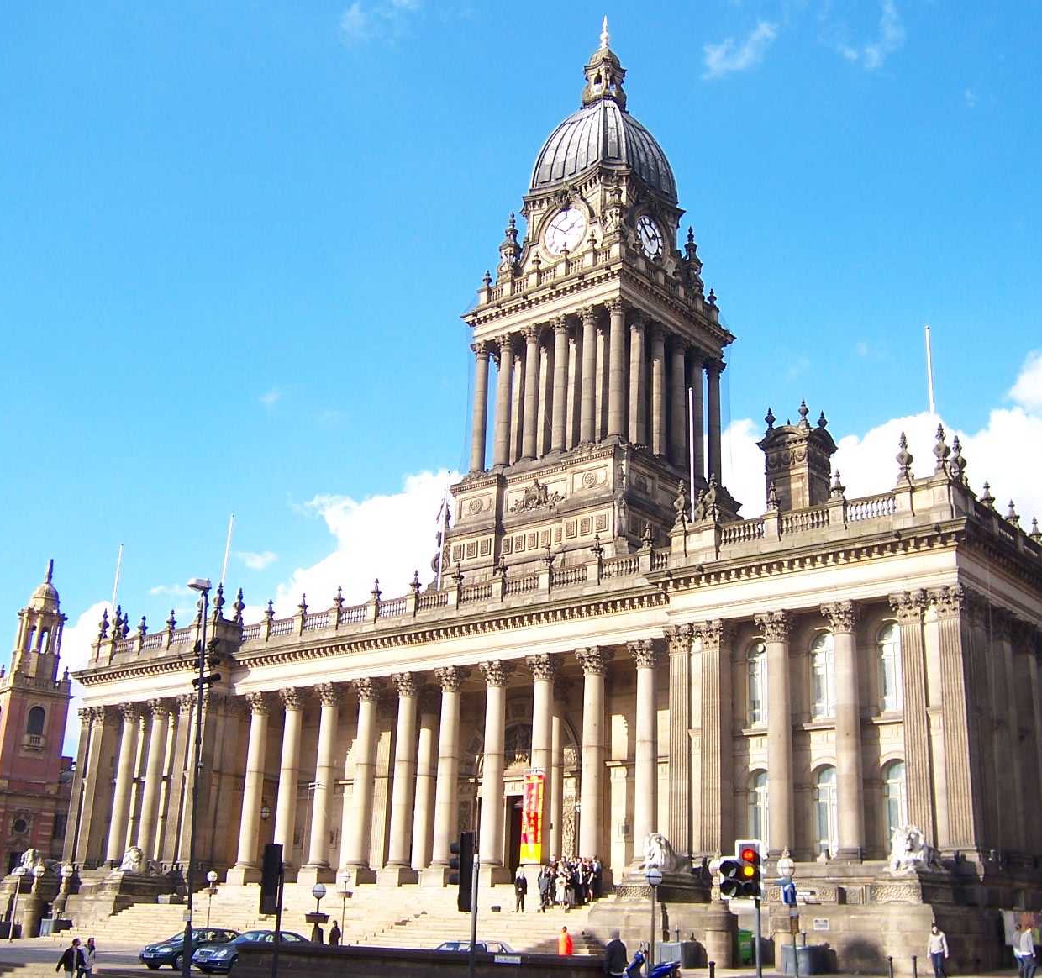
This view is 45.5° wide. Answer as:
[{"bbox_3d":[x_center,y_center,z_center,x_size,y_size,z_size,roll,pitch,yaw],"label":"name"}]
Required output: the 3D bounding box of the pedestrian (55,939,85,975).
[{"bbox_3d":[-12.324,13.223,34.012,0.580,1.750,0.520,-14,-25,38],"label":"pedestrian"}]

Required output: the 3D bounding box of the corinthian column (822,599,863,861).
[{"bbox_3d":[13.304,9.760,50.601,1.316,10.400,1.316,-14,-25,38],"label":"corinthian column"}]

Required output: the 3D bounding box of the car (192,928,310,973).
[{"bbox_3d":[-9.663,17.029,45.806,1.820,1.460,4.820,-14,-25,38],"label":"car"}]

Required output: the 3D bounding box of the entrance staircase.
[{"bbox_3d":[-8.973,20.858,60.701,36.000,3.200,8.000,-14,-24,38],"label":"entrance staircase"}]

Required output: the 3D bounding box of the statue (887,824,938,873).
[{"bbox_3d":[14.069,12.764,43.984,1.283,1.534,3.036,-14,-25,37],"label":"statue"}]

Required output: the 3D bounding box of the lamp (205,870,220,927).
[{"bbox_3d":[-14.933,20.285,59.865,0.640,3.630,0.640,-14,-25,38],"label":"lamp"}]

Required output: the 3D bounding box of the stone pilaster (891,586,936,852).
[{"bbox_3d":[15.199,9.045,47.680,1.315,10.298,0.626,-14,-25,37],"label":"stone pilaster"}]

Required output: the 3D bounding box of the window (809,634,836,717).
[{"bbox_3d":[13.144,7.838,52.678,1.850,3.750,0.350,-14,-24,38],"label":"window"}]

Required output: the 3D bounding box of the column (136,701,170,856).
[{"bbox_3d":[-23.171,18.348,77.668,1.409,10.360,1.409,-14,-25,37],"label":"column"}]

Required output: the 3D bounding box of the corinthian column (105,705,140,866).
[{"bbox_3d":[-25.613,19.075,80.353,1.240,10.150,1.240,-14,-25,38],"label":"corinthian column"}]

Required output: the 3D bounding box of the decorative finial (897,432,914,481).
[{"bbox_3d":[15.734,-1.302,50.968,0.750,2.100,0.750,-14,-24,38],"label":"decorative finial"}]

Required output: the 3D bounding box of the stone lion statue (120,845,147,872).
[{"bbox_3d":[-21.941,21.497,72.045,1.283,1.534,3.036,-14,-25,37],"label":"stone lion statue"}]

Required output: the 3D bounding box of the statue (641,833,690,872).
[{"bbox_3d":[5.847,14.774,50.404,1.200,1.500,2.700,-14,-25,38],"label":"statue"}]

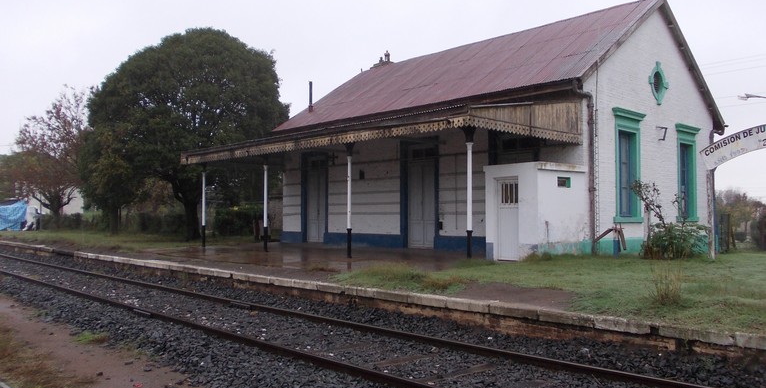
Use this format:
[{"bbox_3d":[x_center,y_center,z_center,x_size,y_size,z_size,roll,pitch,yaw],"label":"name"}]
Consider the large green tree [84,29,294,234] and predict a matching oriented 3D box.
[{"bbox_3d":[-10.094,-3.124,31.982,10.120,10.843,9.707,0,-2,-18],"label":"large green tree"}]

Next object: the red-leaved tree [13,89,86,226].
[{"bbox_3d":[-30.644,-3.451,57.000,6.994,12.883,6.810,1,-2,-28],"label":"red-leaved tree"}]

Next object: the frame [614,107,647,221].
[{"bbox_3d":[7.473,-0.819,18.730,2.009,3.360,0.250,2,-3,-44],"label":"frame"}]

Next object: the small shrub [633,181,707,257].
[{"bbox_3d":[8.346,0.769,17.980,2.206,2.264,1.700,-1,-2,25],"label":"small shrub"}]

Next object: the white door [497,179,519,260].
[{"bbox_3d":[3.251,0.673,15.922,0.060,2.083,0.740,2,-3,-44],"label":"white door"}]

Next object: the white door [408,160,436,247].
[{"bbox_3d":[1.387,0.340,21.868,0.080,3.150,1.280,2,-3,-44],"label":"white door"}]

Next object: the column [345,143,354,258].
[{"bbox_3d":[-0.974,0.187,18.219,0.240,3.365,0.240,0,-2,0],"label":"column"}]

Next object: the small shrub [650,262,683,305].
[{"bbox_3d":[3.982,1.257,8.699,0.460,0.620,0.440,-1,-2,24],"label":"small shrub"}]

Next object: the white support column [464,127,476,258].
[{"bbox_3d":[2.104,0.068,14.988,0.240,3.365,0.240,0,-2,0],"label":"white support column"}]

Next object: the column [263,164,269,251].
[{"bbox_3d":[-4.052,0.438,21.445,0.170,3.100,0.170,0,-2,0],"label":"column"}]

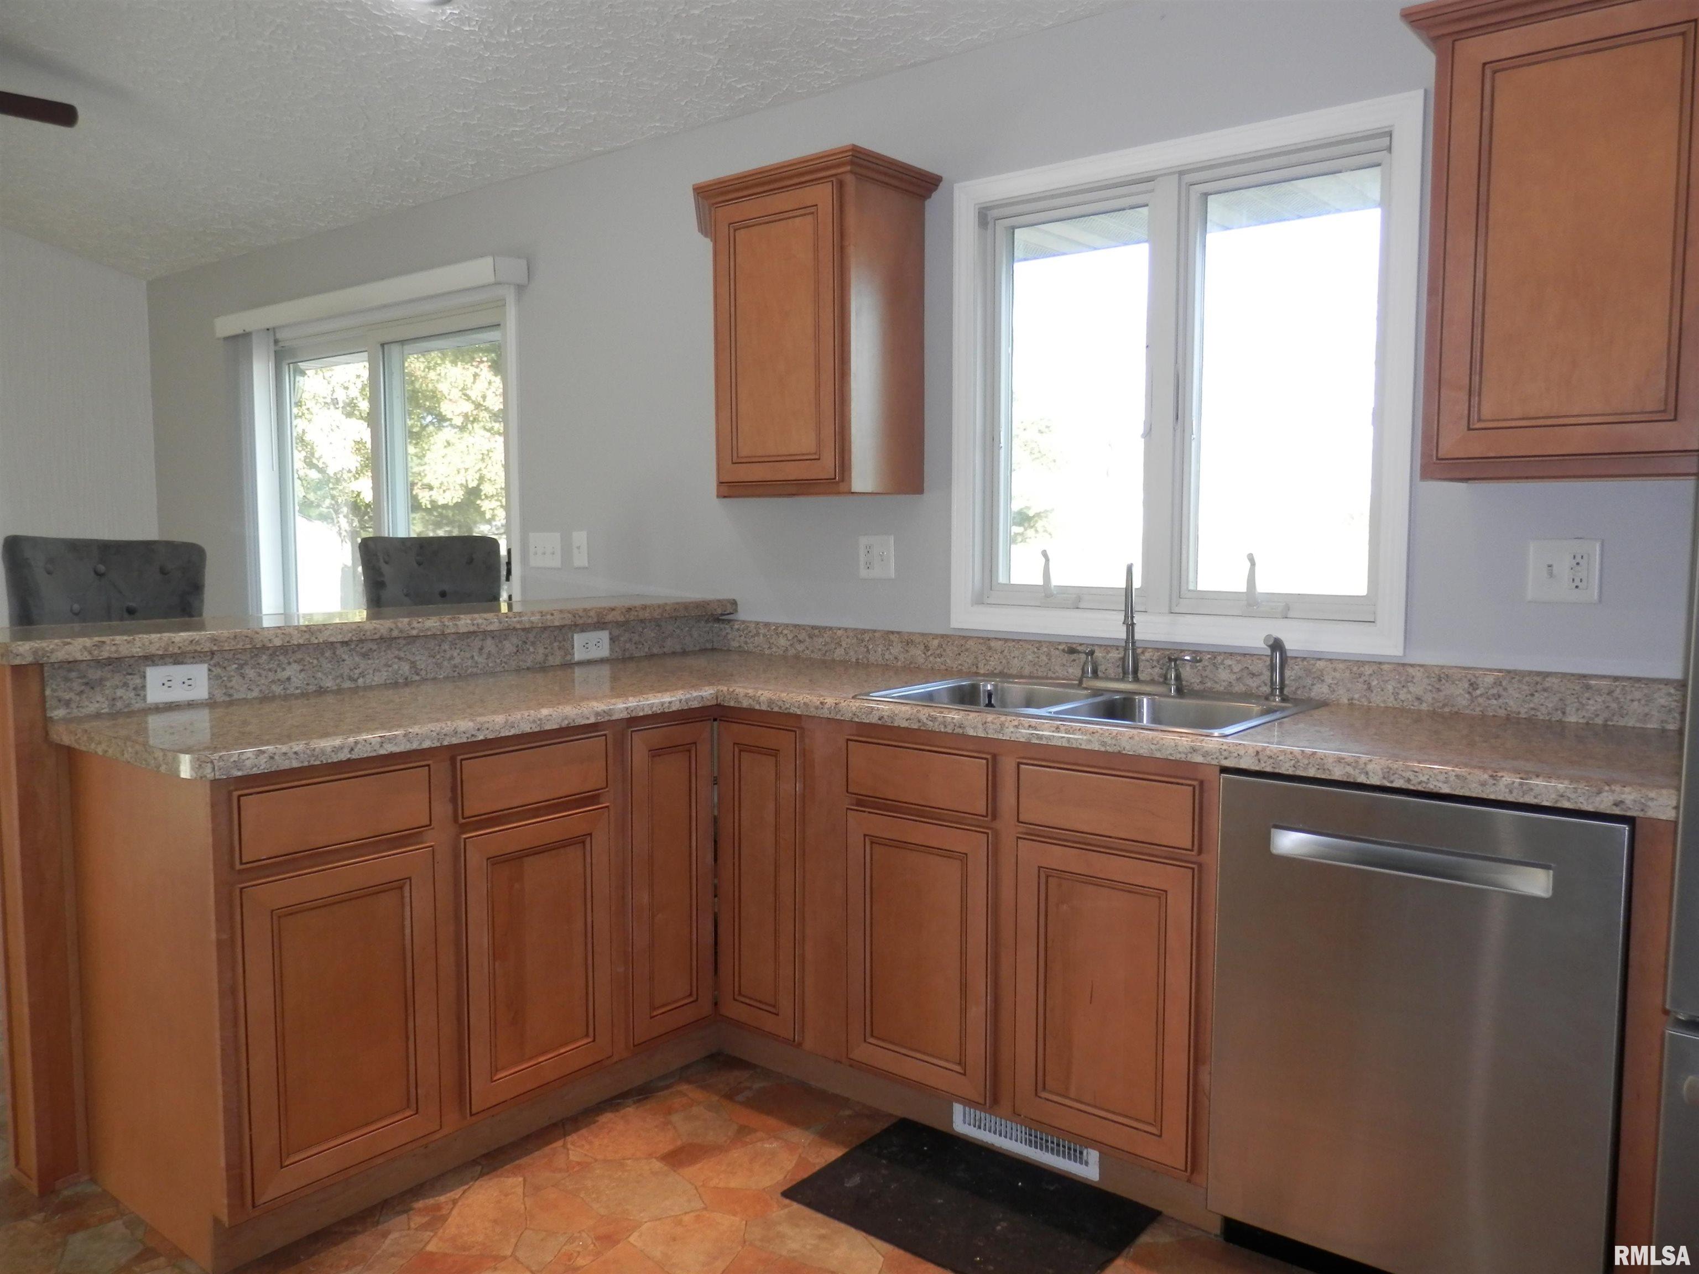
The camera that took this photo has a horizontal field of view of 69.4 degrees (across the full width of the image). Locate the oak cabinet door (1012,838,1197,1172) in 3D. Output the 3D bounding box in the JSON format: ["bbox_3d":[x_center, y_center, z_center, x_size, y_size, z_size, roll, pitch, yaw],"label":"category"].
[{"bbox_3d":[0.469,0.672,2.283,0.359,0.556,0.020,4,6,38],"label":"oak cabinet door"}]

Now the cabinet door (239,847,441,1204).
[{"bbox_3d":[-0.900,0.674,2.188,0.022,0.557,0.360,4,6,39],"label":"cabinet door"}]

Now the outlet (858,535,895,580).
[{"bbox_3d":[0.071,-0.216,3.324,0.117,0.116,0.012,4,6,39],"label":"outlet"}]

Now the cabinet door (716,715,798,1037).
[{"bbox_3d":[-0.205,0.551,2.806,0.241,0.707,0.020,4,6,38],"label":"cabinet door"}]

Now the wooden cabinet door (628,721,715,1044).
[{"bbox_3d":[-0.403,0.546,2.778,0.023,0.703,0.247,4,6,38],"label":"wooden cabinet door"}]

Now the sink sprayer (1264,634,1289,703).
[{"bbox_3d":[0.889,0.070,2.564,0.050,0.136,0.082,4,6,39],"label":"sink sprayer"}]

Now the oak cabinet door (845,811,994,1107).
[{"bbox_3d":[0.141,0.650,2.540,0.358,0.556,0.020,4,6,38],"label":"oak cabinet door"}]

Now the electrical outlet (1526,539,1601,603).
[{"bbox_3d":[1.335,-0.123,2.291,0.118,0.118,0.011,4,6,38],"label":"electrical outlet"}]

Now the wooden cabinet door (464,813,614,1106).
[{"bbox_3d":[-0.630,0.644,2.498,0.023,0.553,0.360,4,6,38],"label":"wooden cabinet door"}]

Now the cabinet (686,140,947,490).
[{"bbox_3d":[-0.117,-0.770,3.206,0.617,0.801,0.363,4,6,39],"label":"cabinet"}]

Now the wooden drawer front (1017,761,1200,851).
[{"bbox_3d":[0.466,0.303,2.232,0.357,0.121,0.023,4,6,38],"label":"wooden drawer front"}]

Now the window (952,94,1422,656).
[{"bbox_3d":[0.713,-0.547,2.795,1.093,1.108,0.102,4,6,38],"label":"window"}]

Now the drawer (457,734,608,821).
[{"bbox_3d":[-0.634,0.282,2.485,0.022,0.127,0.361,4,6,39],"label":"drawer"}]

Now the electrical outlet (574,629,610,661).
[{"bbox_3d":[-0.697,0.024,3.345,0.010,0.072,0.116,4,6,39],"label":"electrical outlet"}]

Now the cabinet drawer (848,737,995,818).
[{"bbox_3d":[0.141,0.280,2.489,0.354,0.121,0.023,4,6,38],"label":"cabinet drawer"}]

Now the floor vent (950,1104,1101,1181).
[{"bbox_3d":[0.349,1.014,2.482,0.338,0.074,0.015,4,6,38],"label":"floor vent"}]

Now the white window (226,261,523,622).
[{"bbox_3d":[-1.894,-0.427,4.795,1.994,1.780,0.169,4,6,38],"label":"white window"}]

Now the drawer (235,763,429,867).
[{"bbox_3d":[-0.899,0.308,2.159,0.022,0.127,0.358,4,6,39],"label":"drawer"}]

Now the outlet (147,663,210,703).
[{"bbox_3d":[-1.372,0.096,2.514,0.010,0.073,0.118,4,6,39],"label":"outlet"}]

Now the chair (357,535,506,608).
[{"bbox_3d":[-1.095,0.342,3.566,0.552,1.261,0.479,4,6,38],"label":"chair"}]

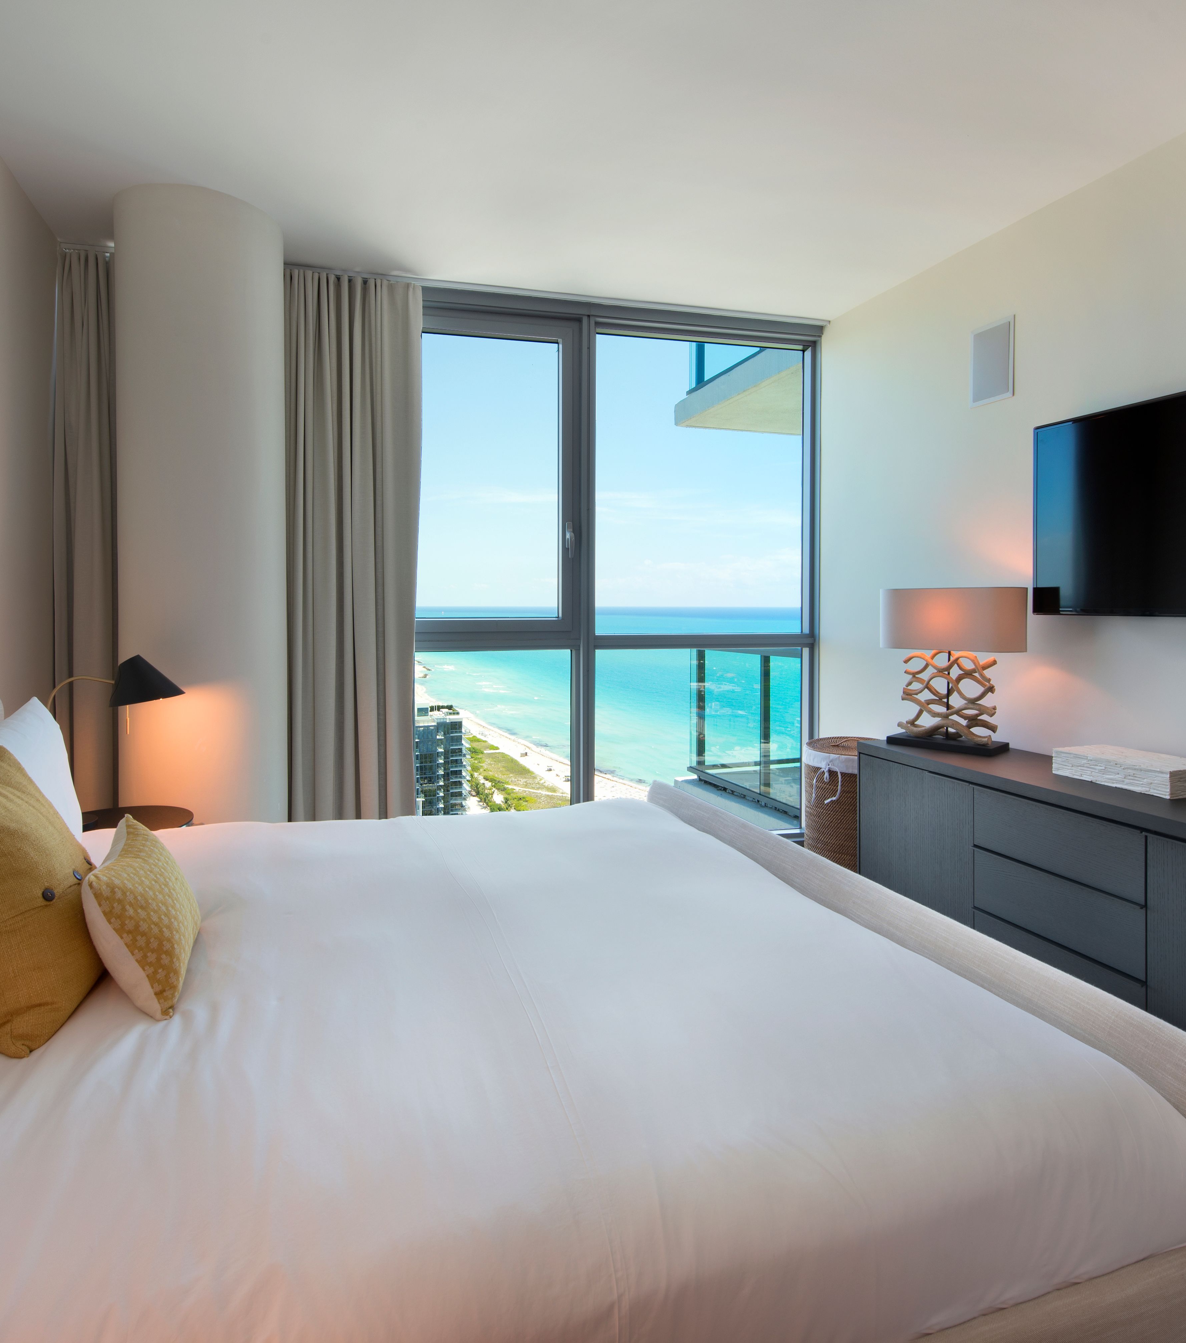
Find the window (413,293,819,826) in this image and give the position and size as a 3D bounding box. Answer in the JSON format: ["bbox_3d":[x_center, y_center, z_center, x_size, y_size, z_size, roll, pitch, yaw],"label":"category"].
[{"bbox_3d":[0.144,-0.415,3.776,2.191,2.601,0.122,-2,4,-20],"label":"window"}]

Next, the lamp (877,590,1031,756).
[{"bbox_3d":[1.352,-0.014,2.988,0.214,0.607,0.510,-4,5,-42],"label":"lamp"}]

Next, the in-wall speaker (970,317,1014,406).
[{"bbox_3d":[1.558,-1.208,3.070,0.031,0.304,0.207,-2,4,-20],"label":"in-wall speaker"}]

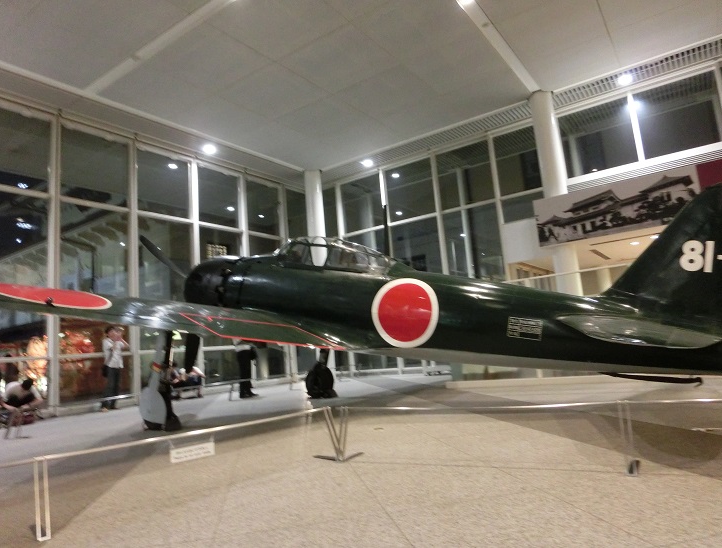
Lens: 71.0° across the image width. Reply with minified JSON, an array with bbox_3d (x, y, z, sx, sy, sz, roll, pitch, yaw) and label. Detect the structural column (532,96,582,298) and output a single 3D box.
[{"bbox_3d":[4.553,-1.054,11.535,0.512,6.440,0.512,-11,-10,34],"label":"structural column"}]

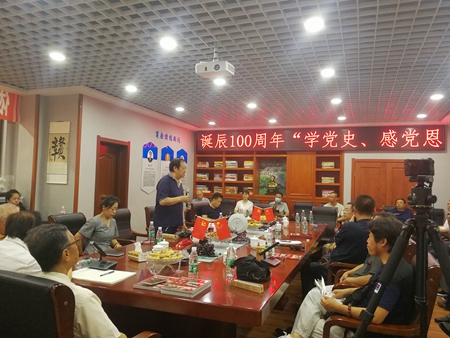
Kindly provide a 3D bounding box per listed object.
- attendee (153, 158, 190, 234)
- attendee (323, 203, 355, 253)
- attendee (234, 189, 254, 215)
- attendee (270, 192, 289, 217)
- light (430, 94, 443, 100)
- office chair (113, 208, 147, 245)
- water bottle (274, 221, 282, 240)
[{"bbox_3d":[-0.734,0.713,4.760,0.480,1.710,0.500,1,-2,21],"label":"attendee"},{"bbox_3d":[1.429,1.030,4.500,0.780,1.200,0.550,1,-3,9],"label":"attendee"},{"bbox_3d":[0.419,1.079,7.408,0.460,1.260,0.750,1,-2,13],"label":"attendee"},{"bbox_3d":[1.117,1.115,7.200,0.520,1.260,0.750,0,-3,16],"label":"attendee"},{"bbox_3d":[3.337,-1.130,5.527,0.175,0.050,0.175,1,-2,21],"label":"light"},{"bbox_3d":[-1.158,1.018,4.351,0.650,1.040,0.600,1,-2,28],"label":"office chair"},{"bbox_3d":[0.630,0.717,4.090,0.064,0.225,0.064,1,-2,21],"label":"water bottle"}]

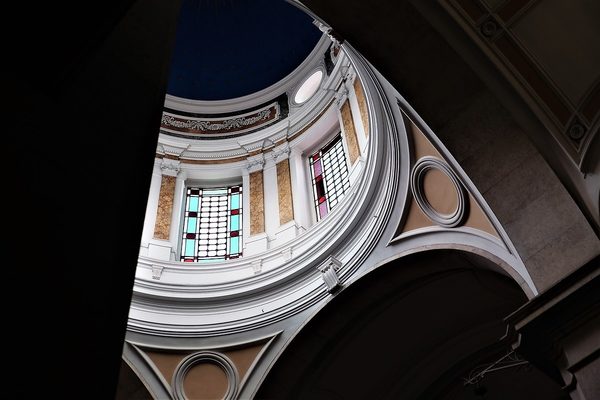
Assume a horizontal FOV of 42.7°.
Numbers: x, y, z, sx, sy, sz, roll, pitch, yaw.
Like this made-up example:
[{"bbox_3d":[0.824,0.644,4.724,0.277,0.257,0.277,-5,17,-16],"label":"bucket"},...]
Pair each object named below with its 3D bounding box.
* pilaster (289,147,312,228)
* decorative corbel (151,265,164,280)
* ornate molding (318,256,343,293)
[{"bbox_3d":[0.004,-0.303,20.598,0.384,3.300,0.360,-31,-58,17],"label":"pilaster"},{"bbox_3d":[-3.423,1.773,18.377,0.288,0.432,0.192,11,-56,-12],"label":"decorative corbel"},{"bbox_3d":[0.655,1.608,16.345,0.372,0.624,0.432,36,-64,-26],"label":"ornate molding"}]

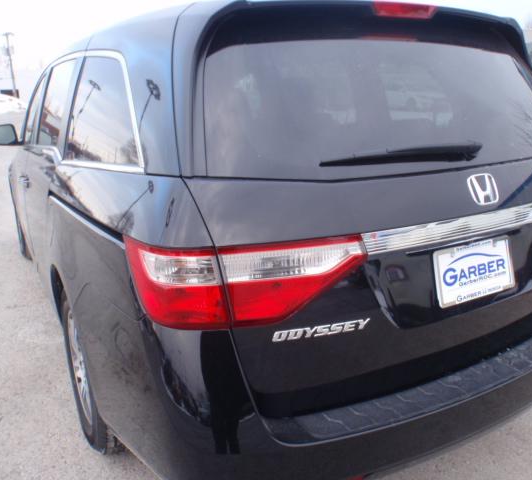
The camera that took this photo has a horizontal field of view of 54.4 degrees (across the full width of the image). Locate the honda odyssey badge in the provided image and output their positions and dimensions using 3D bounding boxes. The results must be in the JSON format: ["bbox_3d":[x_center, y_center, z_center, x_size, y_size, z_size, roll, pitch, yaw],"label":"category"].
[{"bbox_3d":[0.599,-0.140,1.425,0.108,0.090,0.015,-10,4,-27],"label":"honda odyssey badge"}]

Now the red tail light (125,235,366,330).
[{"bbox_3d":[-0.053,0.082,1.288,0.510,0.205,0.340,-10,18,-27],"label":"red tail light"}]

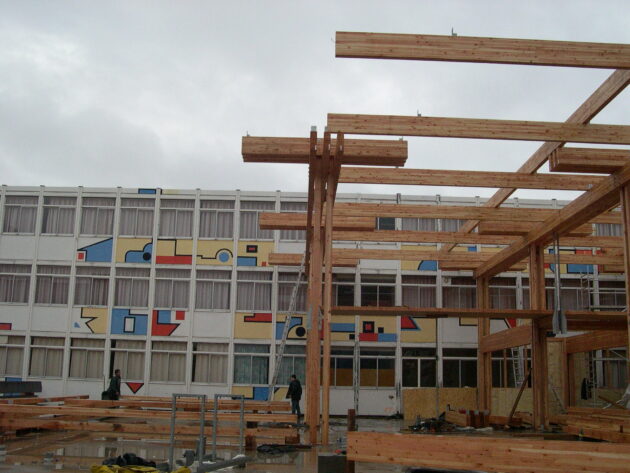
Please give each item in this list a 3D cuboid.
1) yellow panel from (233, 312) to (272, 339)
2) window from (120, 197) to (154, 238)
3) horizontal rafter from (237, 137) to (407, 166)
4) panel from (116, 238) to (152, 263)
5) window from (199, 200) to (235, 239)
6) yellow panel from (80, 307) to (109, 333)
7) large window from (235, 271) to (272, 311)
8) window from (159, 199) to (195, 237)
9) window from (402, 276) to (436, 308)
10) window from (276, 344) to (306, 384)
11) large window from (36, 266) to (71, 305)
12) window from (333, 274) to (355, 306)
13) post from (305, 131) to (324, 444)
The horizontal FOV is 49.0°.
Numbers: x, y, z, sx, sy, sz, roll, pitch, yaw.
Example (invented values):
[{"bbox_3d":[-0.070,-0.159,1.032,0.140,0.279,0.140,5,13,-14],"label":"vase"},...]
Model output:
[{"bbox_3d":[-2.598,3.807,29.311,1.618,1.113,0.070,1,-11,-1],"label":"yellow panel"},{"bbox_3d":[-7.894,-0.837,30.641,1.610,1.750,0.120,1,-11,-1],"label":"window"},{"bbox_3d":[0.229,-1.919,15.682,3.691,0.413,0.600,2,-11,-1],"label":"horizontal rafter"},{"bbox_3d":[-7.829,0.624,29.835,1.586,1.115,0.070,1,-11,-1],"label":"panel"},{"bbox_3d":[-4.255,-0.714,30.149,1.580,1.758,0.120,1,-11,-1],"label":"window"},{"bbox_3d":[-9.391,3.592,29.238,1.213,1.140,0.070,1,-11,-1],"label":"yellow panel"},{"bbox_3d":[-2.642,2.348,30.088,1.550,1.800,0.120,1,-11,-1],"label":"large window"},{"bbox_3d":[-6.138,-0.809,30.663,1.620,1.760,0.120,1,-11,-1],"label":"window"},{"bbox_3d":[4.526,2.549,30.201,1.500,1.700,0.150,1,-12,0],"label":"window"},{"bbox_3d":[-0.916,5.466,29.489,1.500,1.720,0.120,1,-11,-1],"label":"window"},{"bbox_3d":[-11.466,2.110,30.290,1.500,1.700,0.150,1,-12,0],"label":"large window"},{"bbox_3d":[0.971,2.421,29.634,1.515,1.680,0.120,1,-11,-1],"label":"window"},{"bbox_3d":[-0.009,0.997,15.302,0.290,6.930,0.270,1,-11,-1],"label":"post"}]

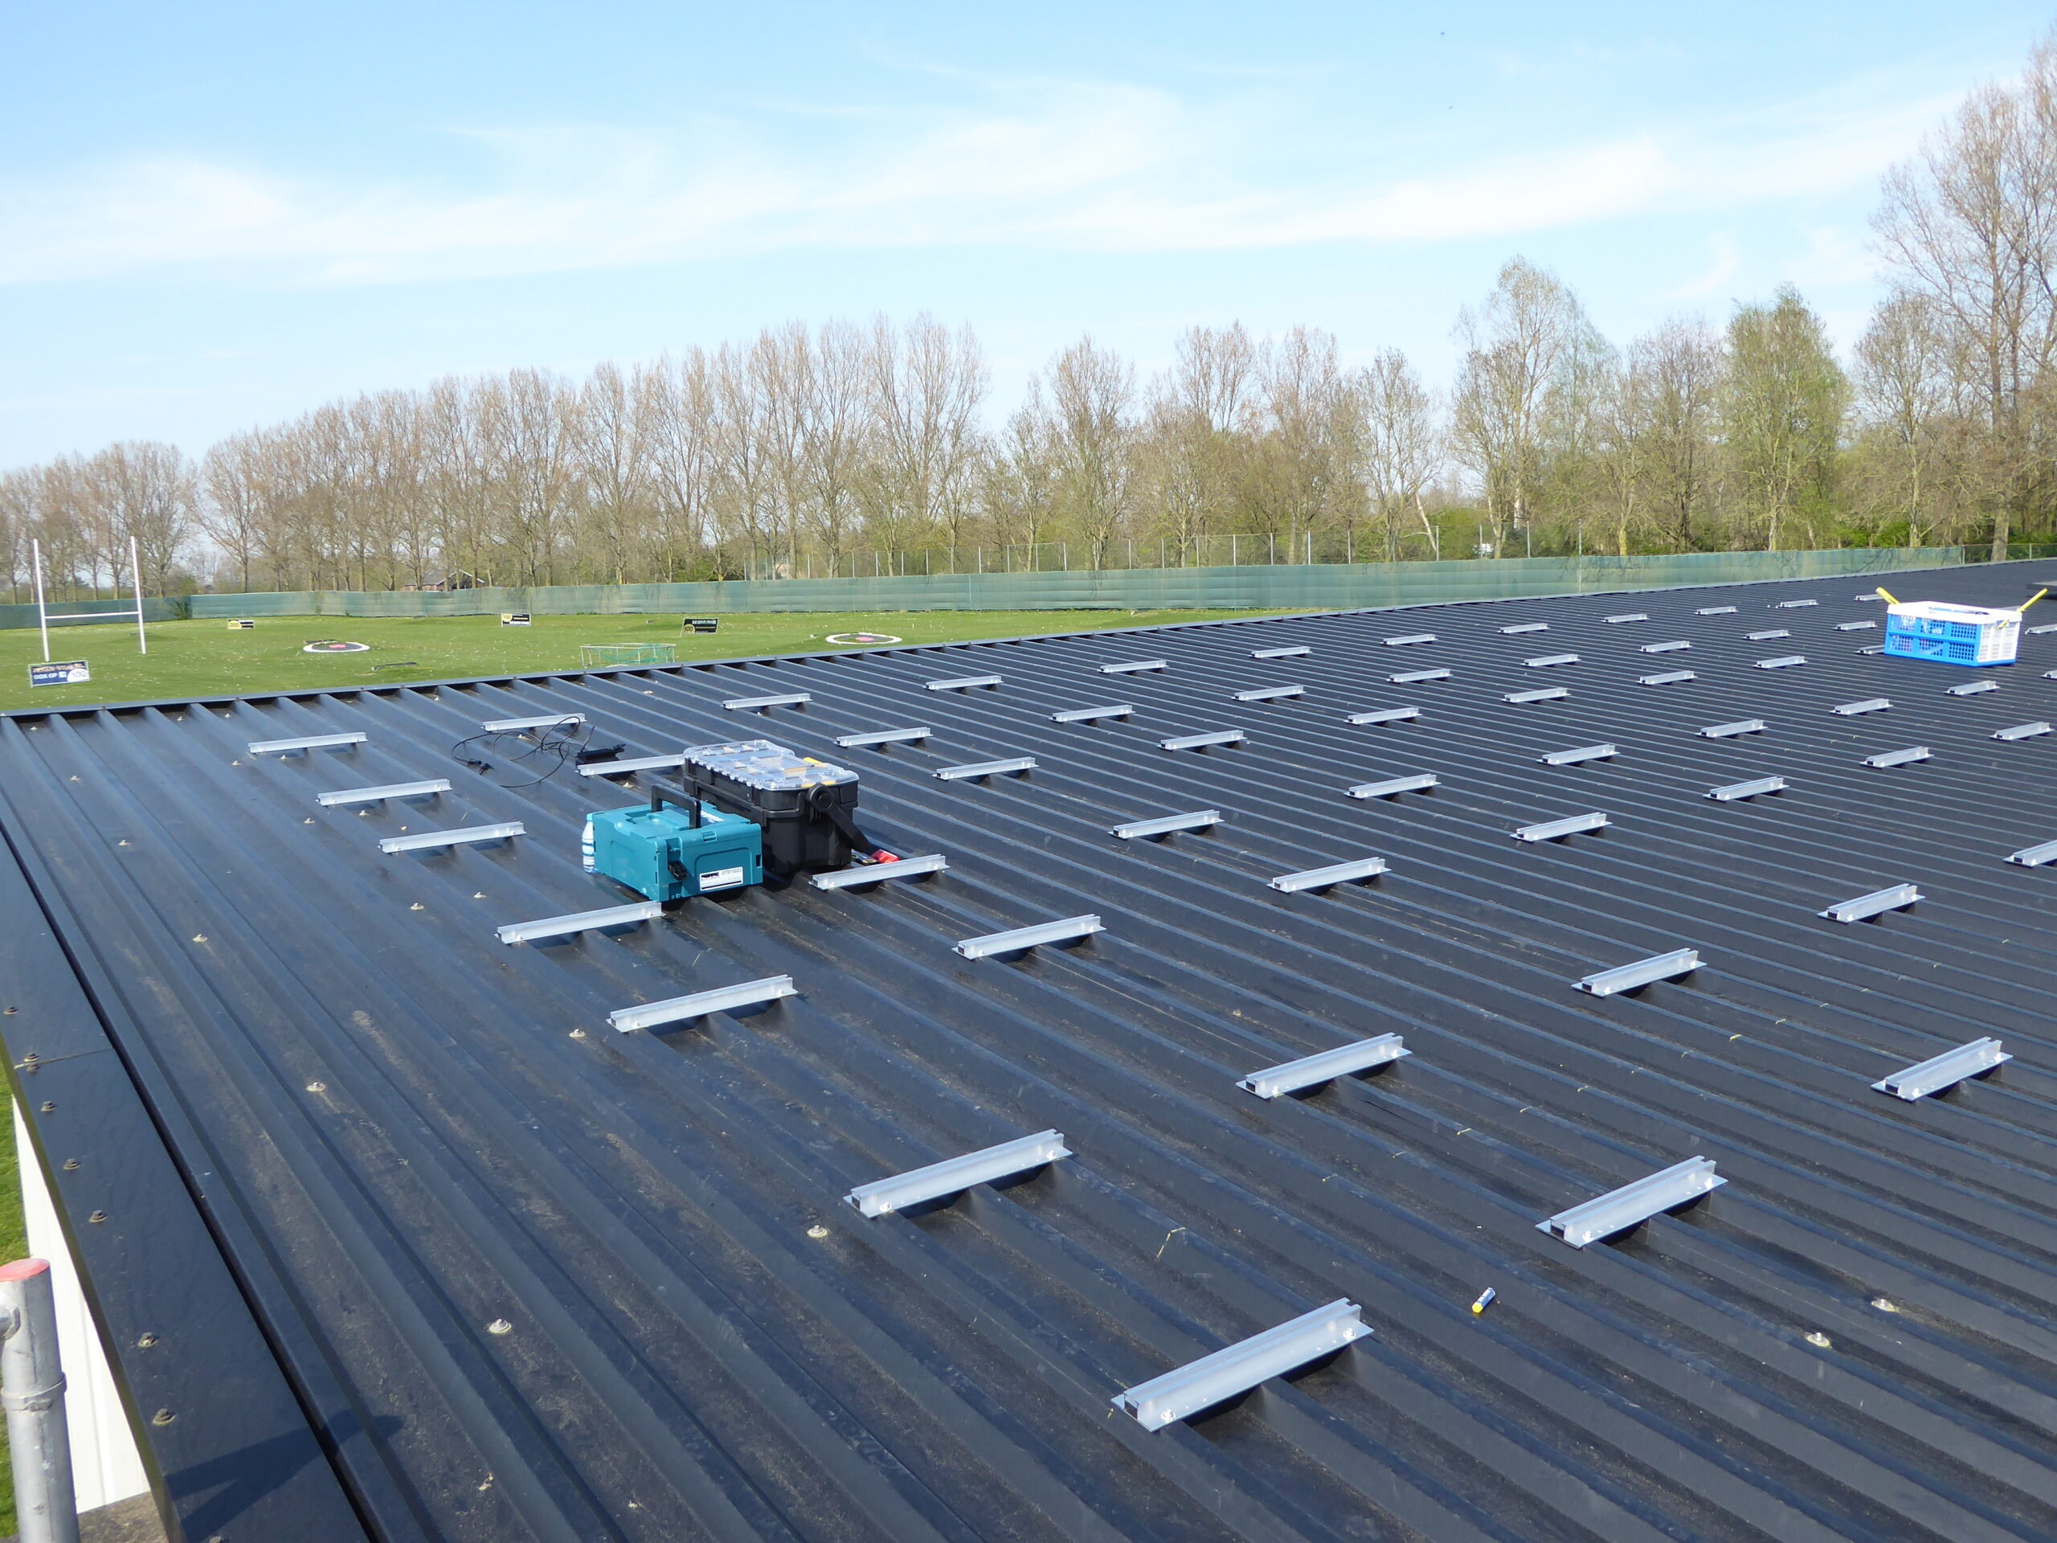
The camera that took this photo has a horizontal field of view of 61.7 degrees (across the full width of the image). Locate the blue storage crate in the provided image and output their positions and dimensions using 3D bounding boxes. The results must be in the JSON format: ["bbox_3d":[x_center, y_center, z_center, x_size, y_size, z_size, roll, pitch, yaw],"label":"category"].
[{"bbox_3d":[5.009,-0.743,9.339,0.360,0.267,0.530,-6,13,-28],"label":"blue storage crate"}]

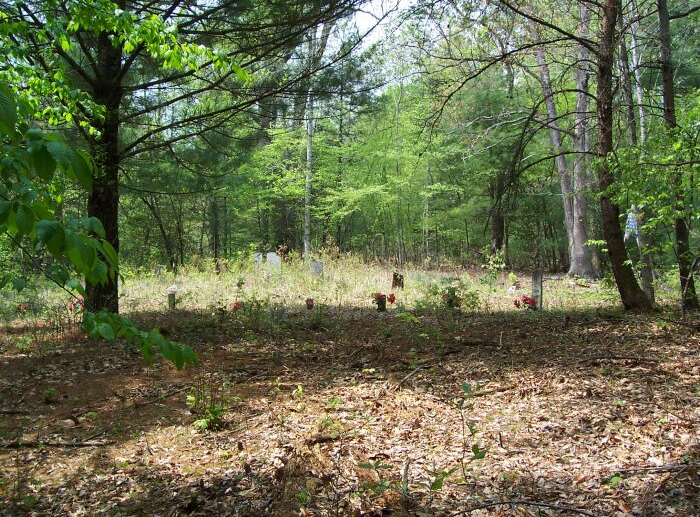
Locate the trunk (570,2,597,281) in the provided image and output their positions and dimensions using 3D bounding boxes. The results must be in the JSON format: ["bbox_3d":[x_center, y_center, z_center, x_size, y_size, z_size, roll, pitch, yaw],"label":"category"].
[{"bbox_3d":[7.898,-3.941,25.200,0.930,9.200,0.850,0,1,0],"label":"trunk"}]

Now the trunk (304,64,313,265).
[{"bbox_3d":[-1.711,-3.978,31.000,0.240,7.950,0.240,1,1,0],"label":"trunk"}]

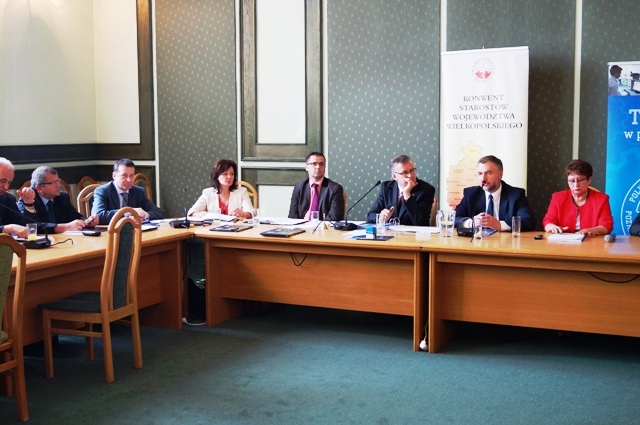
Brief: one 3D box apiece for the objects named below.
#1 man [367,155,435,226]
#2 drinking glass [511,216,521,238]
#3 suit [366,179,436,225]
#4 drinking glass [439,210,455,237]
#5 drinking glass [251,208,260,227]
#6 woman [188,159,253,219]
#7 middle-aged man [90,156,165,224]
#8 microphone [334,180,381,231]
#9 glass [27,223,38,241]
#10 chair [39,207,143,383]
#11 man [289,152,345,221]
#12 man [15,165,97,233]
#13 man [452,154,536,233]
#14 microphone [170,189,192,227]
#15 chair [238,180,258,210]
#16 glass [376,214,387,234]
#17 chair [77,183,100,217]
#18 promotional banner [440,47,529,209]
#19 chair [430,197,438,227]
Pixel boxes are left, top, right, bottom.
[{"bbox_3d":[0.688,0.175,6.466,0.590,1.350,0.760,2,6,25],"label":"man"},{"bbox_3d":[1.494,0.110,5.664,0.065,0.155,0.065,2,6,25],"label":"drinking glass"},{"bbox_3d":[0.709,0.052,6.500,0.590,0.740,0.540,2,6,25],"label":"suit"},{"bbox_3d":[0.984,0.093,5.750,0.115,0.178,0.115,2,6,25],"label":"drinking glass"},{"bbox_3d":[-0.554,0.042,6.399,0.068,0.150,0.068,0,5,0],"label":"drinking glass"},{"bbox_3d":[-0.964,0.127,7.341,0.600,1.302,0.780,1,5,10],"label":"woman"},{"bbox_3d":[-1.823,0.157,6.992,0.620,1.313,0.800,-4,7,-38],"label":"middle-aged man"},{"bbox_3d":[0.313,-0.069,6.497,0.340,0.370,0.160,-4,6,-37],"label":"microphone"},{"bbox_3d":[-2.153,0.148,5.575,0.077,0.128,0.077,2,6,25],"label":"glass"},{"bbox_3d":[-1.429,0.492,4.723,0.540,1.060,0.440,2,6,25],"label":"chair"},{"bbox_3d":[-0.037,0.129,6.917,0.570,1.360,0.750,1,5,16],"label":"man"},{"bbox_3d":[-2.286,0.241,6.241,0.800,1.280,0.620,4,7,39],"label":"man"},{"bbox_3d":[1.448,0.196,6.214,0.660,1.346,0.820,2,6,24],"label":"man"},{"bbox_3d":[-1.223,-0.043,6.567,0.170,0.320,0.200,-3,6,-30],"label":"microphone"},{"bbox_3d":[-0.906,0.231,7.558,0.460,1.055,0.530,1,5,14],"label":"chair"},{"bbox_3d":[0.477,0.088,5.824,0.068,0.150,0.068,2,6,25],"label":"glass"},{"bbox_3d":[-1.962,0.278,7.090,0.460,1.055,0.530,-5,7,-42],"label":"chair"},{"bbox_3d":[1.521,-0.343,6.889,0.810,2.310,0.160,2,6,25],"label":"promotional banner"},{"bbox_3d":[0.837,0.307,6.674,0.460,1.060,0.570,2,6,25],"label":"chair"}]

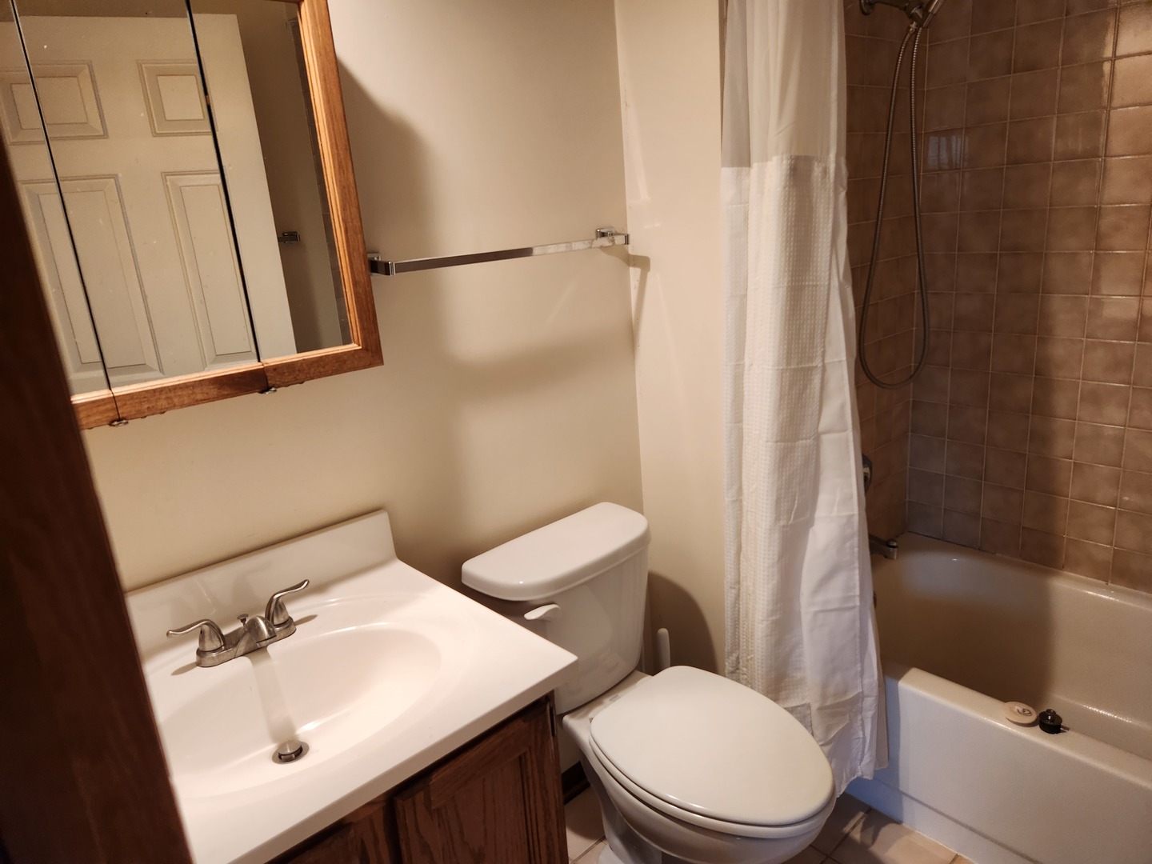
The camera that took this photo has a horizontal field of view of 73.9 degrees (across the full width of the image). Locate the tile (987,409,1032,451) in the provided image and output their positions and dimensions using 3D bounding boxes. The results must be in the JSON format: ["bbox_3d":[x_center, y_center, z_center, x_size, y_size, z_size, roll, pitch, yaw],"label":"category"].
[{"bbox_3d":[1.220,-0.004,2.160,0.010,0.108,0.108,-18,21,-38],"label":"tile"}]

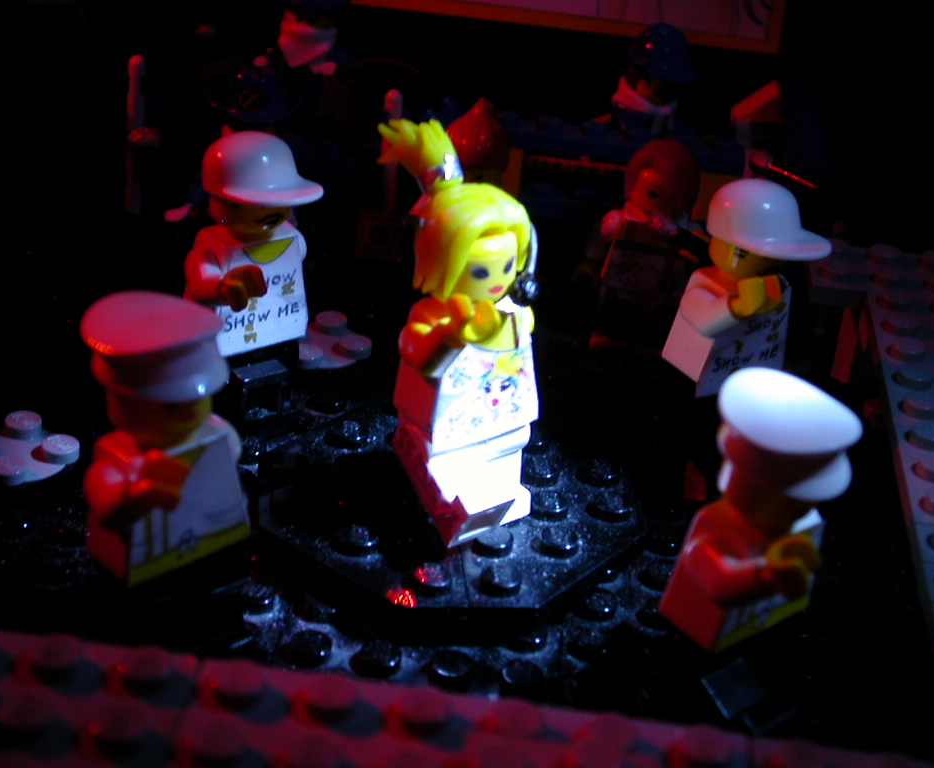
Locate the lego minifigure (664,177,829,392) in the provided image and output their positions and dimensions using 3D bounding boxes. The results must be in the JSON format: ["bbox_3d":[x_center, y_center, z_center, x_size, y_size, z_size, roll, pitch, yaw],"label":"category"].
[{"bbox_3d":[0.037,-0.007,0.230,0.023,0.042,0.020,-15,35,-33],"label":"lego minifigure"}]

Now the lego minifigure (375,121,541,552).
[{"bbox_3d":[-0.002,-0.006,0.204,0.024,0.048,0.031,-17,36,-36],"label":"lego minifigure"}]

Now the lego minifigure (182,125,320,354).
[{"bbox_3d":[-0.028,-0.012,0.229,0.023,0.042,0.020,-18,36,-37],"label":"lego minifigure"}]

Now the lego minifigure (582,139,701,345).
[{"bbox_3d":[0.028,-0.021,0.265,0.024,0.035,0.015,13,29,14],"label":"lego minifigure"}]

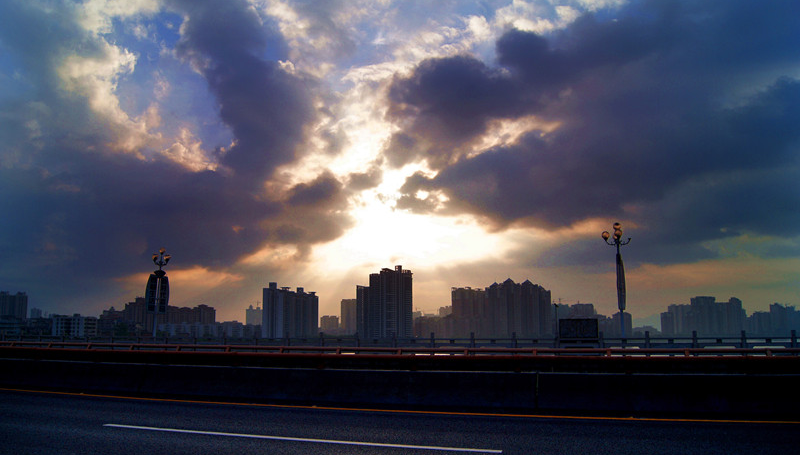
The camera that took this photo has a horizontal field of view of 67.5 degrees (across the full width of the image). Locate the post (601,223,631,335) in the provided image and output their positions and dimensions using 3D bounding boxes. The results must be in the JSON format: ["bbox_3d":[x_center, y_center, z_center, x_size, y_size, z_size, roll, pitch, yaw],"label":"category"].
[{"bbox_3d":[10.626,3.145,28.935,1.350,6.600,1.500,-3,-10,17],"label":"post"}]

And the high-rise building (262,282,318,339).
[{"bbox_3d":[-146.030,110.952,802.854,75.000,70.000,28.000,10,-14,-44],"label":"high-rise building"}]

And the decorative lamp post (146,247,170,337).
[{"bbox_3d":[-14.954,4.533,36.930,1.350,6.600,1.500,-3,-10,17],"label":"decorative lamp post"}]

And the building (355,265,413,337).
[{"bbox_3d":[-21.819,105.347,849.499,72.000,97.000,32.000,3,-10,-15],"label":"building"}]

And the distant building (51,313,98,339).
[{"bbox_3d":[-252.562,77.527,465.601,31.000,19.500,14.000,1,-10,-5],"label":"distant building"}]

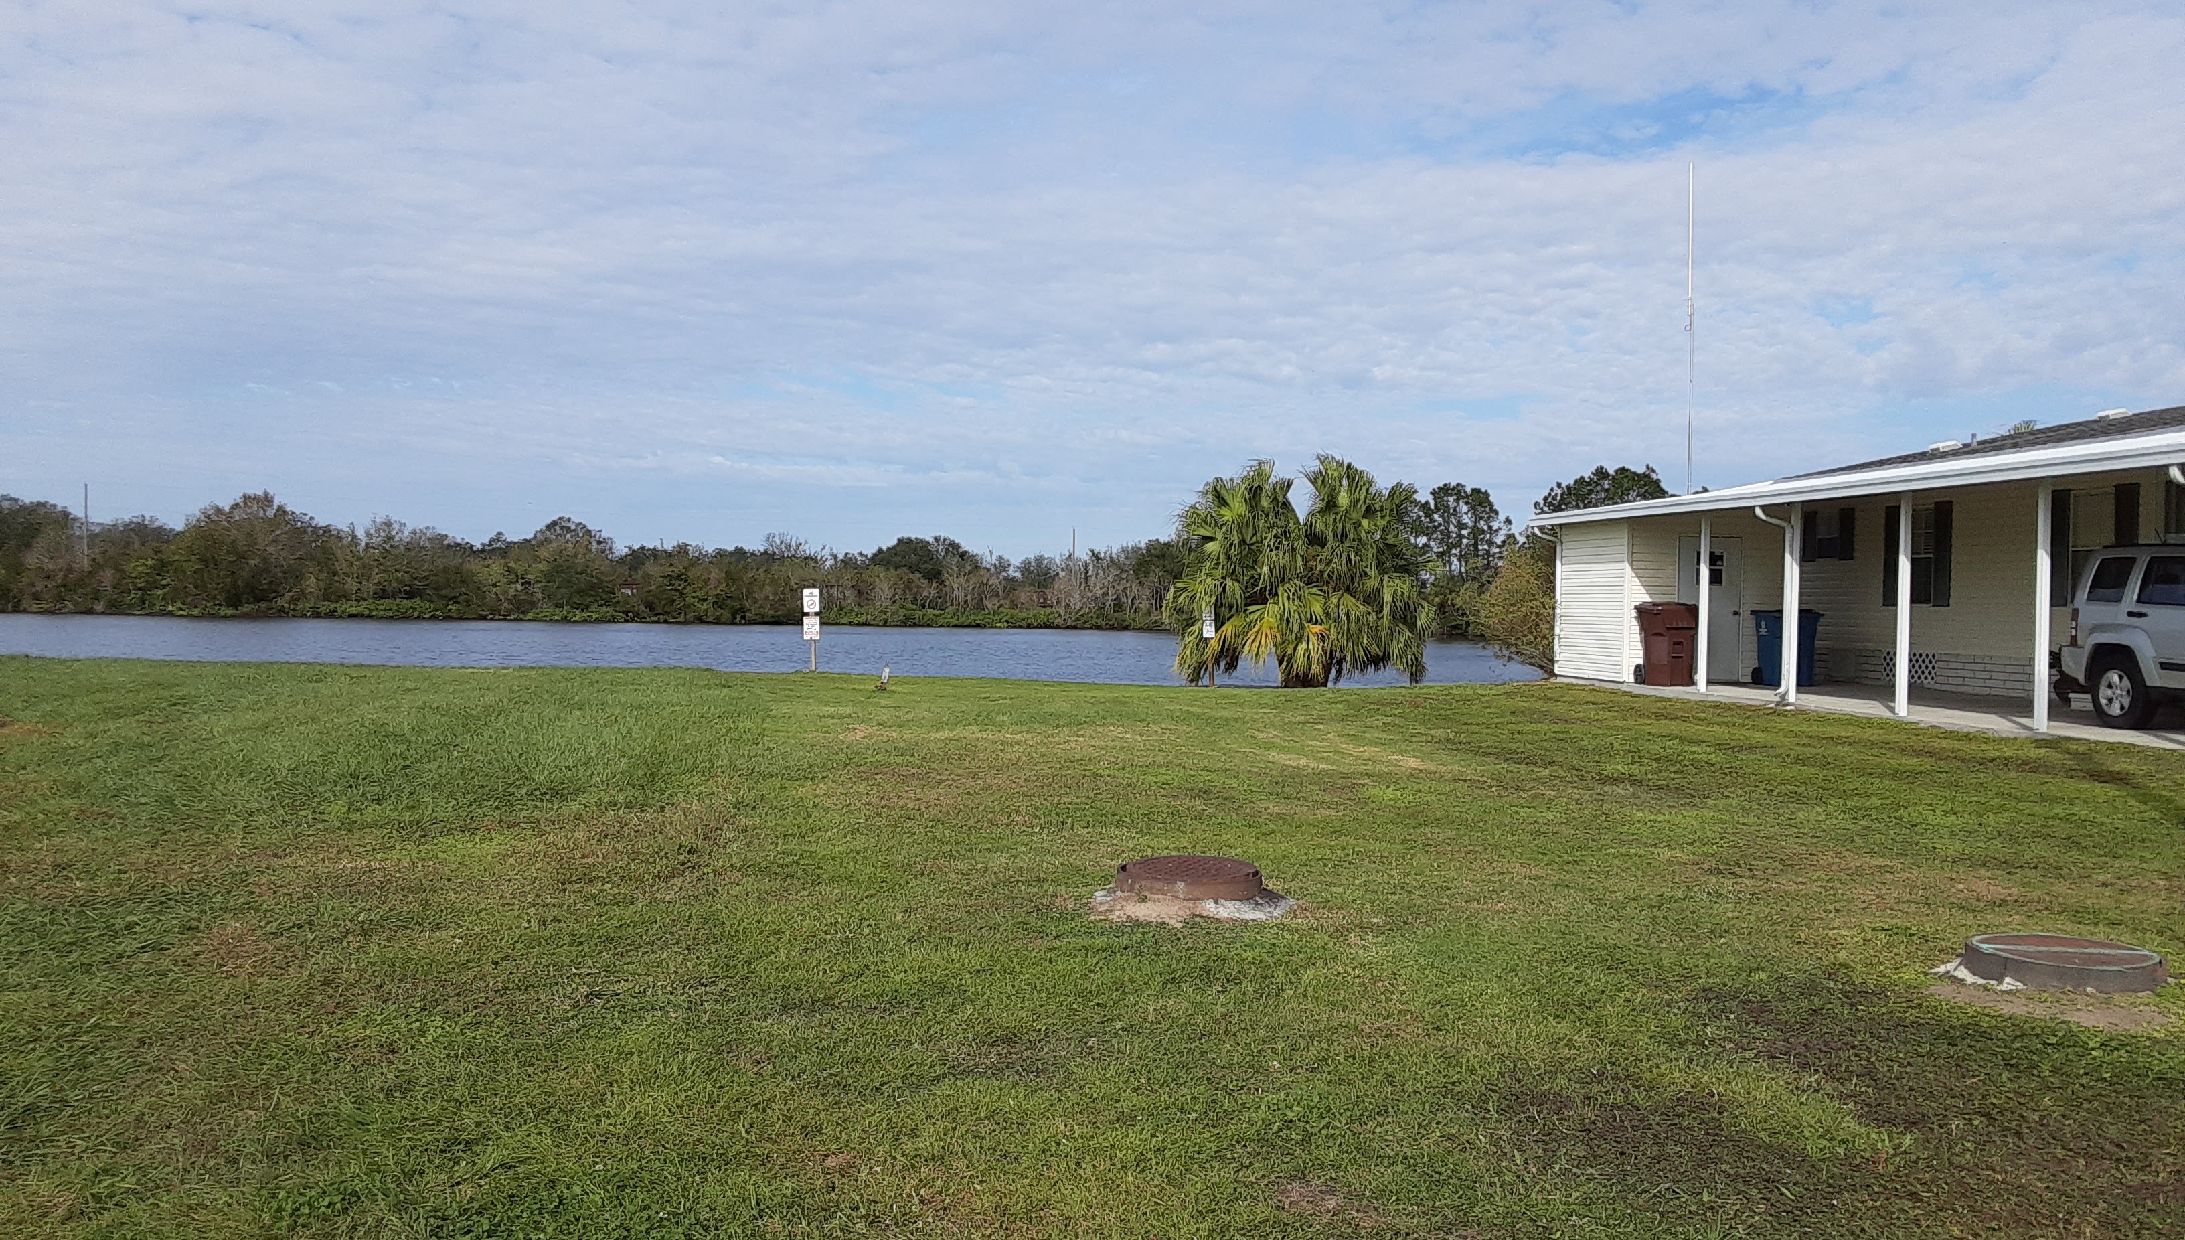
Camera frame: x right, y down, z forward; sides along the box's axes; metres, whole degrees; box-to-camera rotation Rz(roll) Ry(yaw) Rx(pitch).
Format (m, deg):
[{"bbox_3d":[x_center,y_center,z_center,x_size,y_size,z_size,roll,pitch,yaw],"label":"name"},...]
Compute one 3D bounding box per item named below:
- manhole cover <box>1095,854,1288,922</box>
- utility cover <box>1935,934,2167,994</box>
[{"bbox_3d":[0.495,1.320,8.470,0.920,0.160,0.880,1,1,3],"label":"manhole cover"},{"bbox_3d":[3.990,1.420,7.060,0.760,0.110,0.730,1,1,30],"label":"utility cover"}]

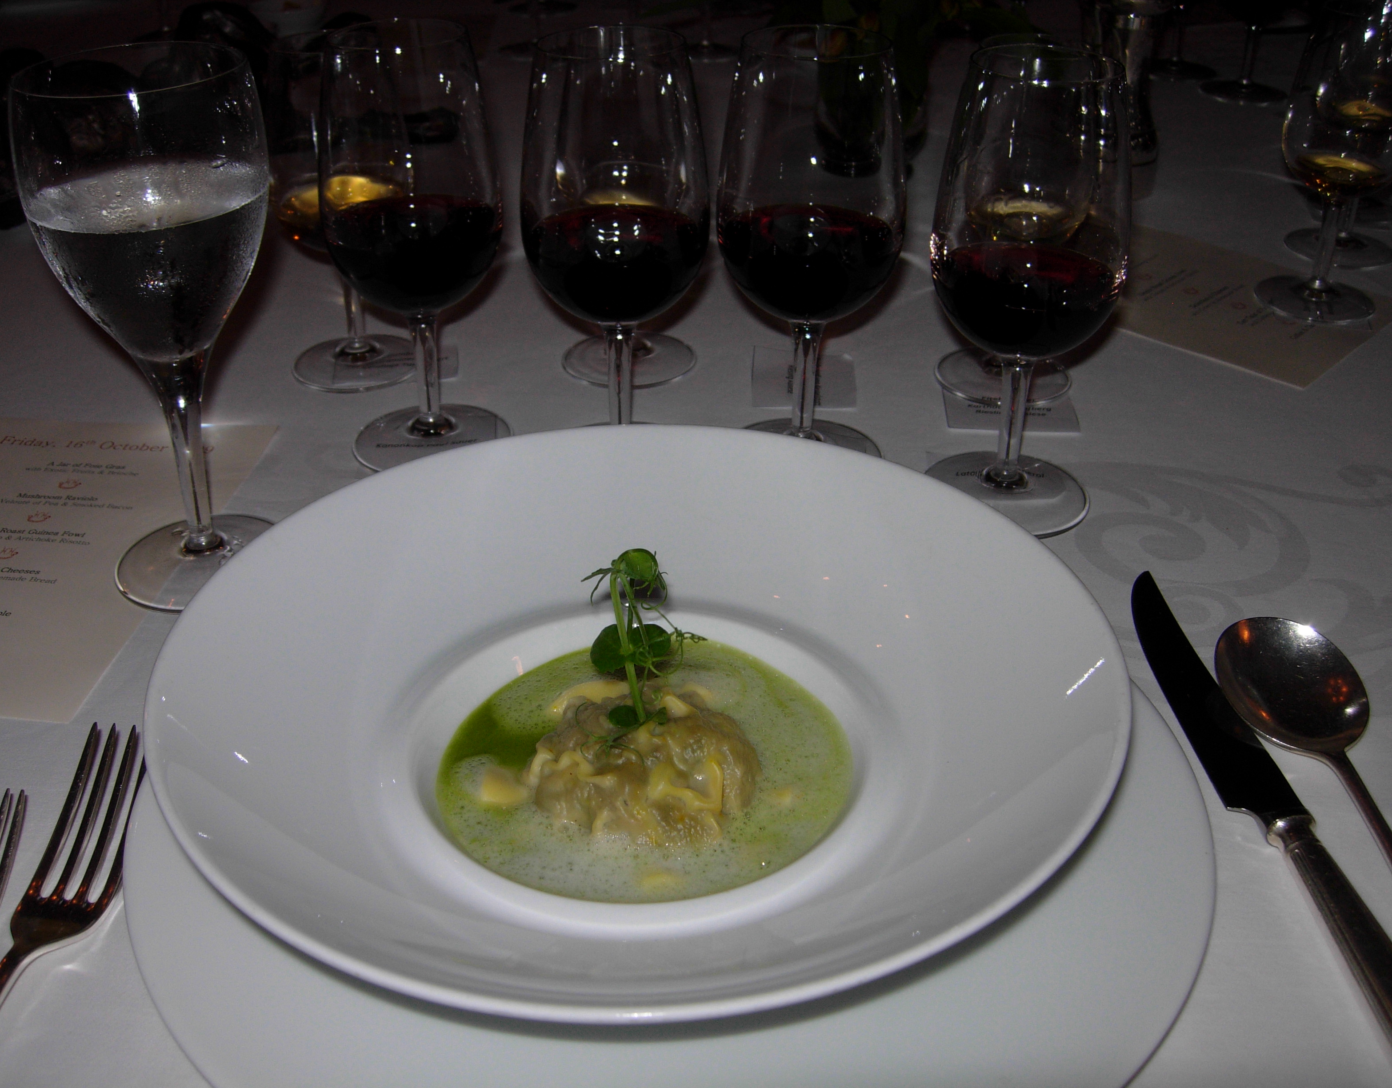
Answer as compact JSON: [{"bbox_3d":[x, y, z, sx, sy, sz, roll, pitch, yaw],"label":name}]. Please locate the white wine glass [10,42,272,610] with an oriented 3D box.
[{"bbox_3d":[-0.163,-0.064,0.475,0.073,0.168,0.073,0,31,0],"label":"white wine glass"}]

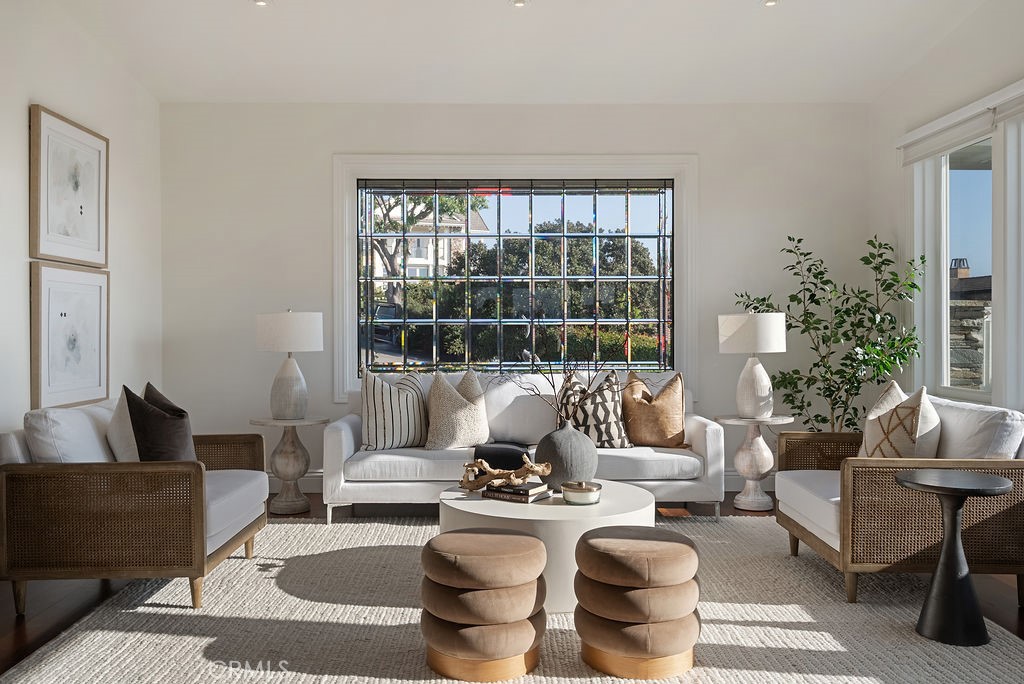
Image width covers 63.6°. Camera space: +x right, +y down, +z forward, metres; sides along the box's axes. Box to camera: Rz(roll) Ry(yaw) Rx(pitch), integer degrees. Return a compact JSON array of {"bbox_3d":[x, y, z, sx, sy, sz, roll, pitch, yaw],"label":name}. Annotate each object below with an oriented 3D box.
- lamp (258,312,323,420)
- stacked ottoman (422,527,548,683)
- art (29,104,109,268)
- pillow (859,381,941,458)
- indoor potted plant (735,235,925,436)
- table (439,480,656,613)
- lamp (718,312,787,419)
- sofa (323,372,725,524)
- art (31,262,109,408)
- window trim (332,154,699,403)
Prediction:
[{"bbox_3d":[-1.472,0.148,5.472,0.442,0.720,0.442,0,0,-1],"label":"lamp"},{"bbox_3d":[-0.099,0.907,2.909,0.440,0.425,0.440,0,0,0],"label":"stacked ottoman"},{"bbox_3d":[-2.565,-0.866,4.824,0.050,0.820,0.750,0,0,0],"label":"art"},{"bbox_3d":[1.848,0.445,3.954,0.200,0.480,0.470,10,0,3],"label":"pillow"},{"bbox_3d":[2.050,0.207,5.398,1.070,1.820,0.920,0,0,0],"label":"indoor potted plant"},{"bbox_3d":[0.165,0.920,3.882,1.003,0.380,1.003,0,0,-1],"label":"table"},{"bbox_3d":[1.622,0.145,5.566,0.458,0.708,0.458,0,0,0],"label":"lamp"},{"bbox_3d":[0.071,0.660,5.478,2.442,0.899,0.955,0,0,-1],"label":"sofa"},{"bbox_3d":[-2.547,-0.041,4.795,0.047,0.801,0.766,0,0,-1],"label":"art"},{"bbox_3d":[0.030,-0.468,6.100,2.685,1.824,0.100,0,0,0],"label":"window trim"}]

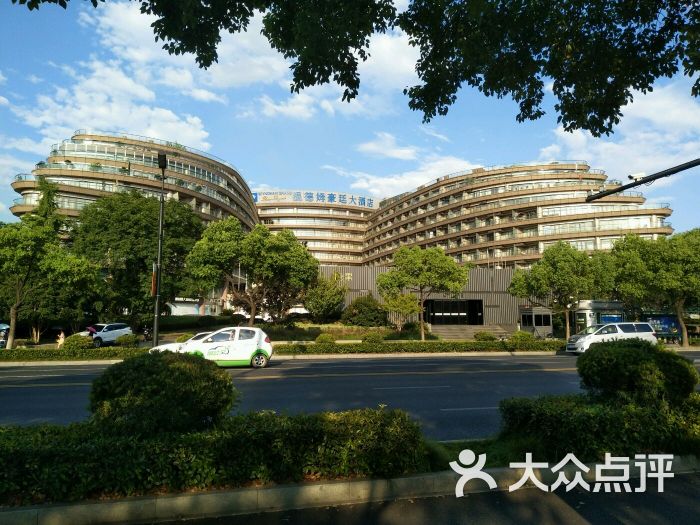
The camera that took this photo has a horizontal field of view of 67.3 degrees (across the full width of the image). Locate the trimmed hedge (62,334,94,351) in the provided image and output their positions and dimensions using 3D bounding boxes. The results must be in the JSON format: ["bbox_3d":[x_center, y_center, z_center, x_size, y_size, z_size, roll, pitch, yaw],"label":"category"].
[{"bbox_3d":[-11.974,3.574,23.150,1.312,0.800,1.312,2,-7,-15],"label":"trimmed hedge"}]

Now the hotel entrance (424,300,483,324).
[{"bbox_3d":[11.025,5.353,56.050,6.326,2.640,1.000,1,-7,-11],"label":"hotel entrance"}]

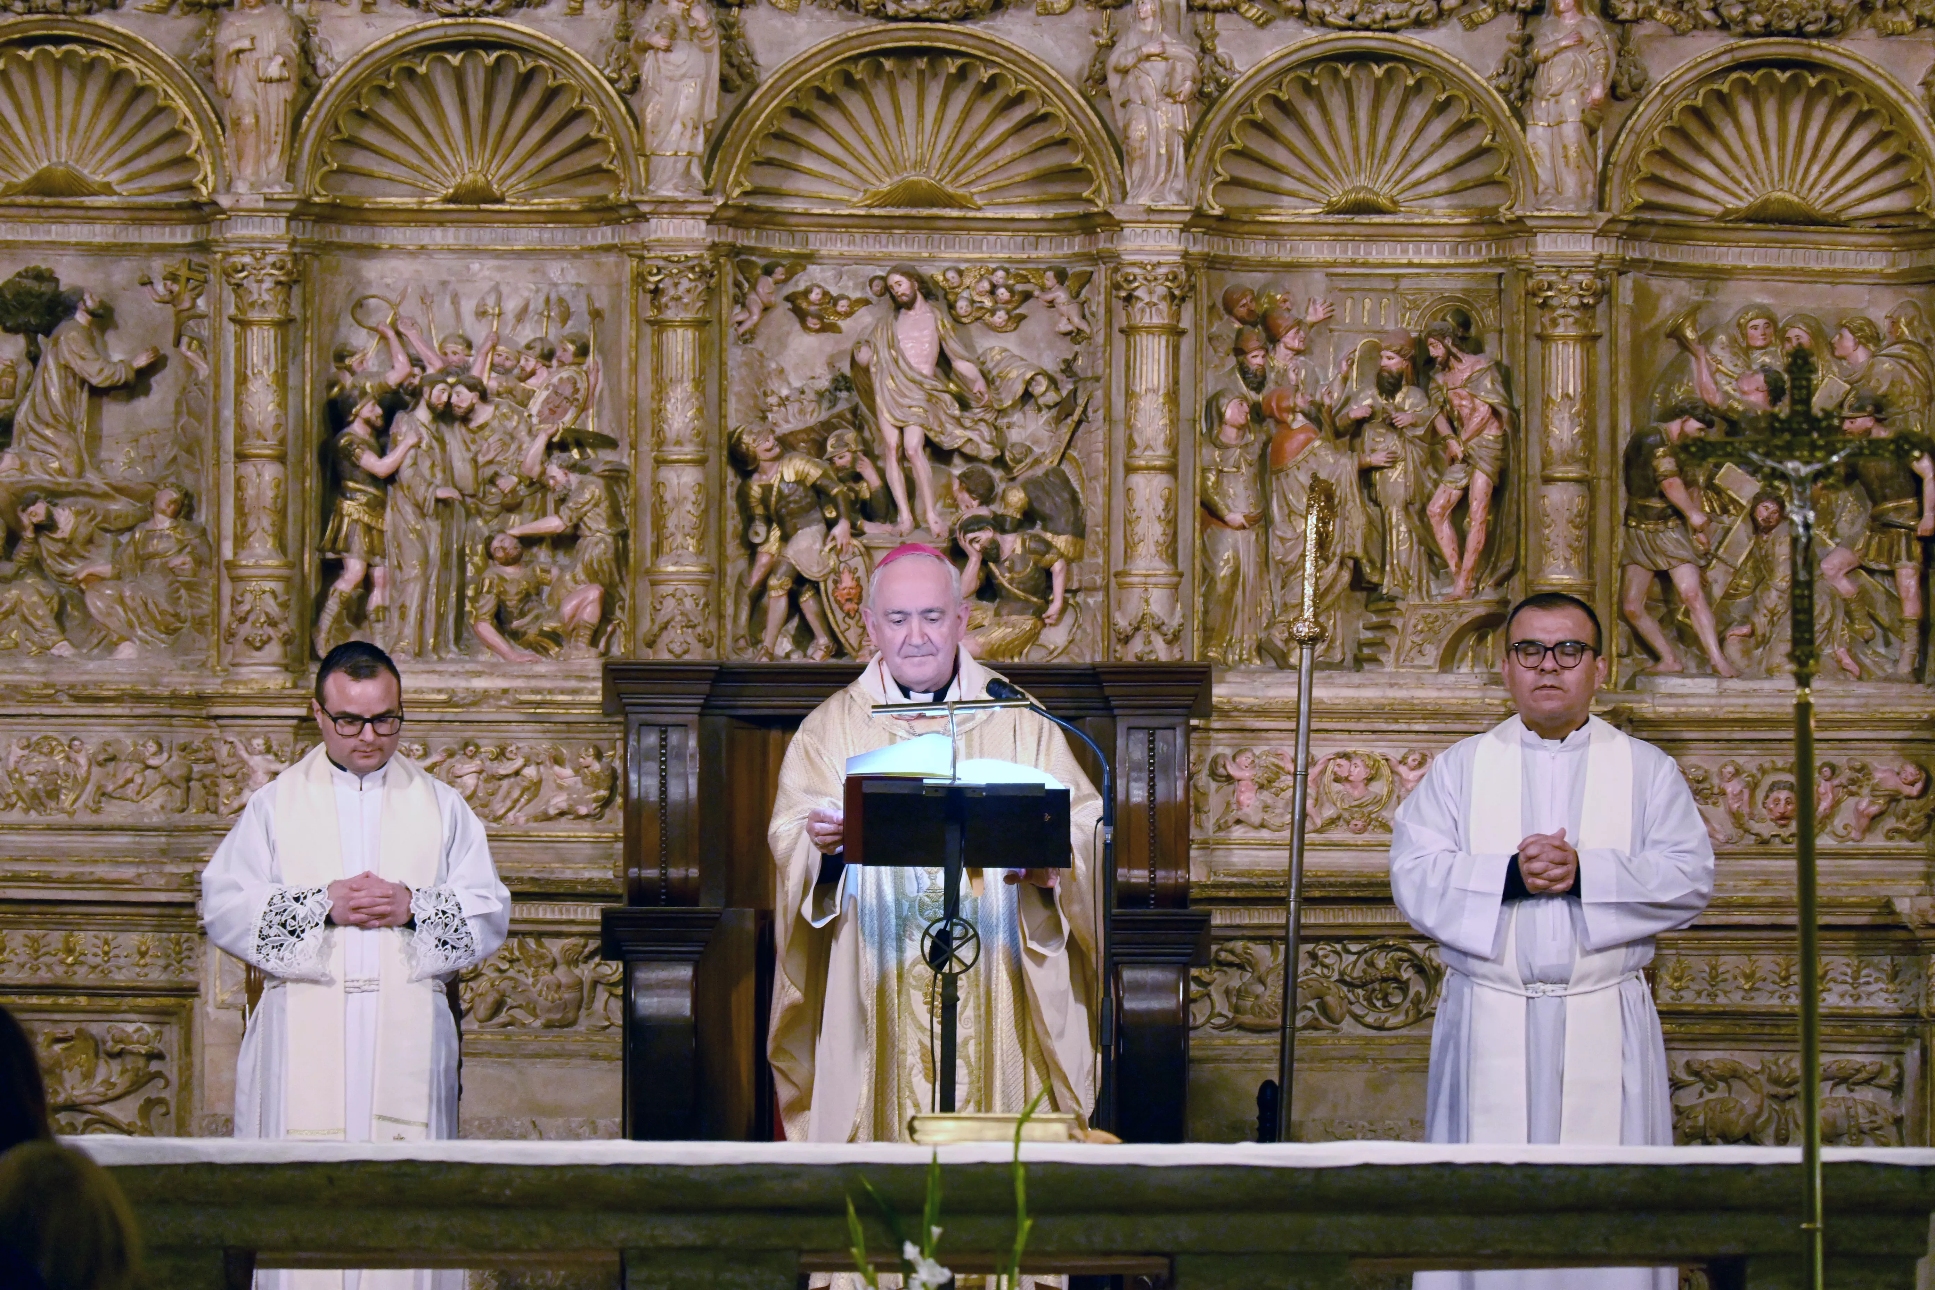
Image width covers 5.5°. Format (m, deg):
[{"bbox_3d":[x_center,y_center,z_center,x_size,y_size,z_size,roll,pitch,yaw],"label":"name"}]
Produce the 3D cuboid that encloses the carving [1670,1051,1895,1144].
[{"bbox_3d":[1.482,0.848,36.500,0.416,0.213,0.080,1,-3,-3],"label":"carving"}]

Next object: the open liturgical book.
[{"bbox_3d":[-0.022,0.251,33.150,0.370,0.080,0.270,0,-29,0],"label":"open liturgical book"}]

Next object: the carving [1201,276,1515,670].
[{"bbox_3d":[0.678,-0.289,34.700,0.530,0.665,0.170,0,-1,0],"label":"carving"}]

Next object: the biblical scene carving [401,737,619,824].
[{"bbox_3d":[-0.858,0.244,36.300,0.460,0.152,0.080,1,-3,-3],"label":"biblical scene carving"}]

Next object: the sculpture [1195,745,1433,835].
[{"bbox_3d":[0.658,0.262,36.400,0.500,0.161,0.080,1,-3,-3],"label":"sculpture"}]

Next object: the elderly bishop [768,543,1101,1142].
[{"bbox_3d":[-0.054,0.682,33.550,0.560,1.700,0.480,0,-1,0],"label":"elderly bishop"}]

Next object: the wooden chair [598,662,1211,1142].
[{"bbox_3d":[-0.111,0.777,35.700,1.087,1.463,0.750,0,-3,0],"label":"wooden chair"}]

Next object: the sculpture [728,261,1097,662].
[{"bbox_3d":[-0.098,-0.329,36.400,0.674,0.728,0.170,1,-3,-3],"label":"sculpture"}]

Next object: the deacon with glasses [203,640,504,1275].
[{"bbox_3d":[-1.033,0.848,34.000,0.520,1.700,0.430,0,-1,-5],"label":"deacon with glasses"}]

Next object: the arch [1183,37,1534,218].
[{"bbox_3d":[0.709,-0.938,36.500,0.616,0.328,0.200,1,-3,-3],"label":"arch"}]

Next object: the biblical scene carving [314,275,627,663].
[{"bbox_3d":[-0.856,-0.303,34.700,0.530,0.660,0.170,0,-1,0],"label":"biblical scene carving"}]

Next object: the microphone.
[{"bbox_3d":[0.176,0.762,33.200,0.340,1.420,0.250,-1,-2,41],"label":"microphone"}]

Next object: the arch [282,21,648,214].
[{"bbox_3d":[-0.908,-0.957,36.400,0.628,0.333,0.200,1,-3,-3],"label":"arch"}]

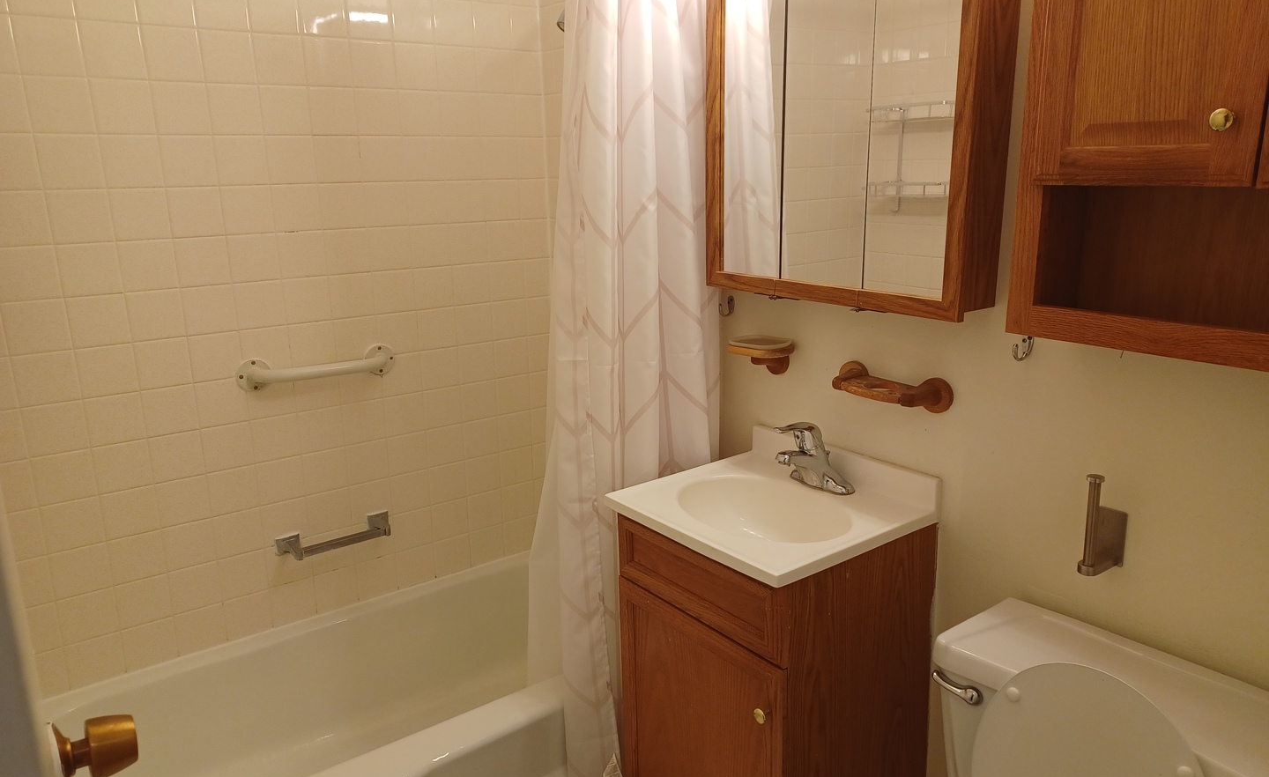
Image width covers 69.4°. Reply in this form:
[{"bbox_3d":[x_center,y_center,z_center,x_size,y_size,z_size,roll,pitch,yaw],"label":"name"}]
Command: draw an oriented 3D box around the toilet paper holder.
[{"bbox_3d":[0.701,0.201,1.388,0.076,0.160,0.050,-11,17,-35],"label":"toilet paper holder"}]

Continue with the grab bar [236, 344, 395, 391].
[{"bbox_3d":[-0.759,-0.044,2.246,0.390,0.082,0.066,-11,17,-35],"label":"grab bar"}]

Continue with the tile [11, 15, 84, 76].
[{"bbox_3d":[-1.169,-0.681,1.831,0.108,0.108,0.010,-11,17,-35],"label":"tile"}]

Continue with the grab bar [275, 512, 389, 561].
[{"bbox_3d":[-0.756,0.381,2.348,0.289,0.047,0.065,-11,17,-35],"label":"grab bar"}]

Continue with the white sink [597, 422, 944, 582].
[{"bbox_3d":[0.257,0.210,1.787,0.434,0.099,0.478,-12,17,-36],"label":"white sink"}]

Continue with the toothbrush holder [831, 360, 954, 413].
[{"bbox_3d":[0.469,0.002,1.749,0.076,0.067,0.265,-12,17,-36],"label":"toothbrush holder"}]

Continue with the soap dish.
[{"bbox_3d":[0.260,-0.058,1.899,0.112,0.079,0.130,-11,17,-35],"label":"soap dish"}]

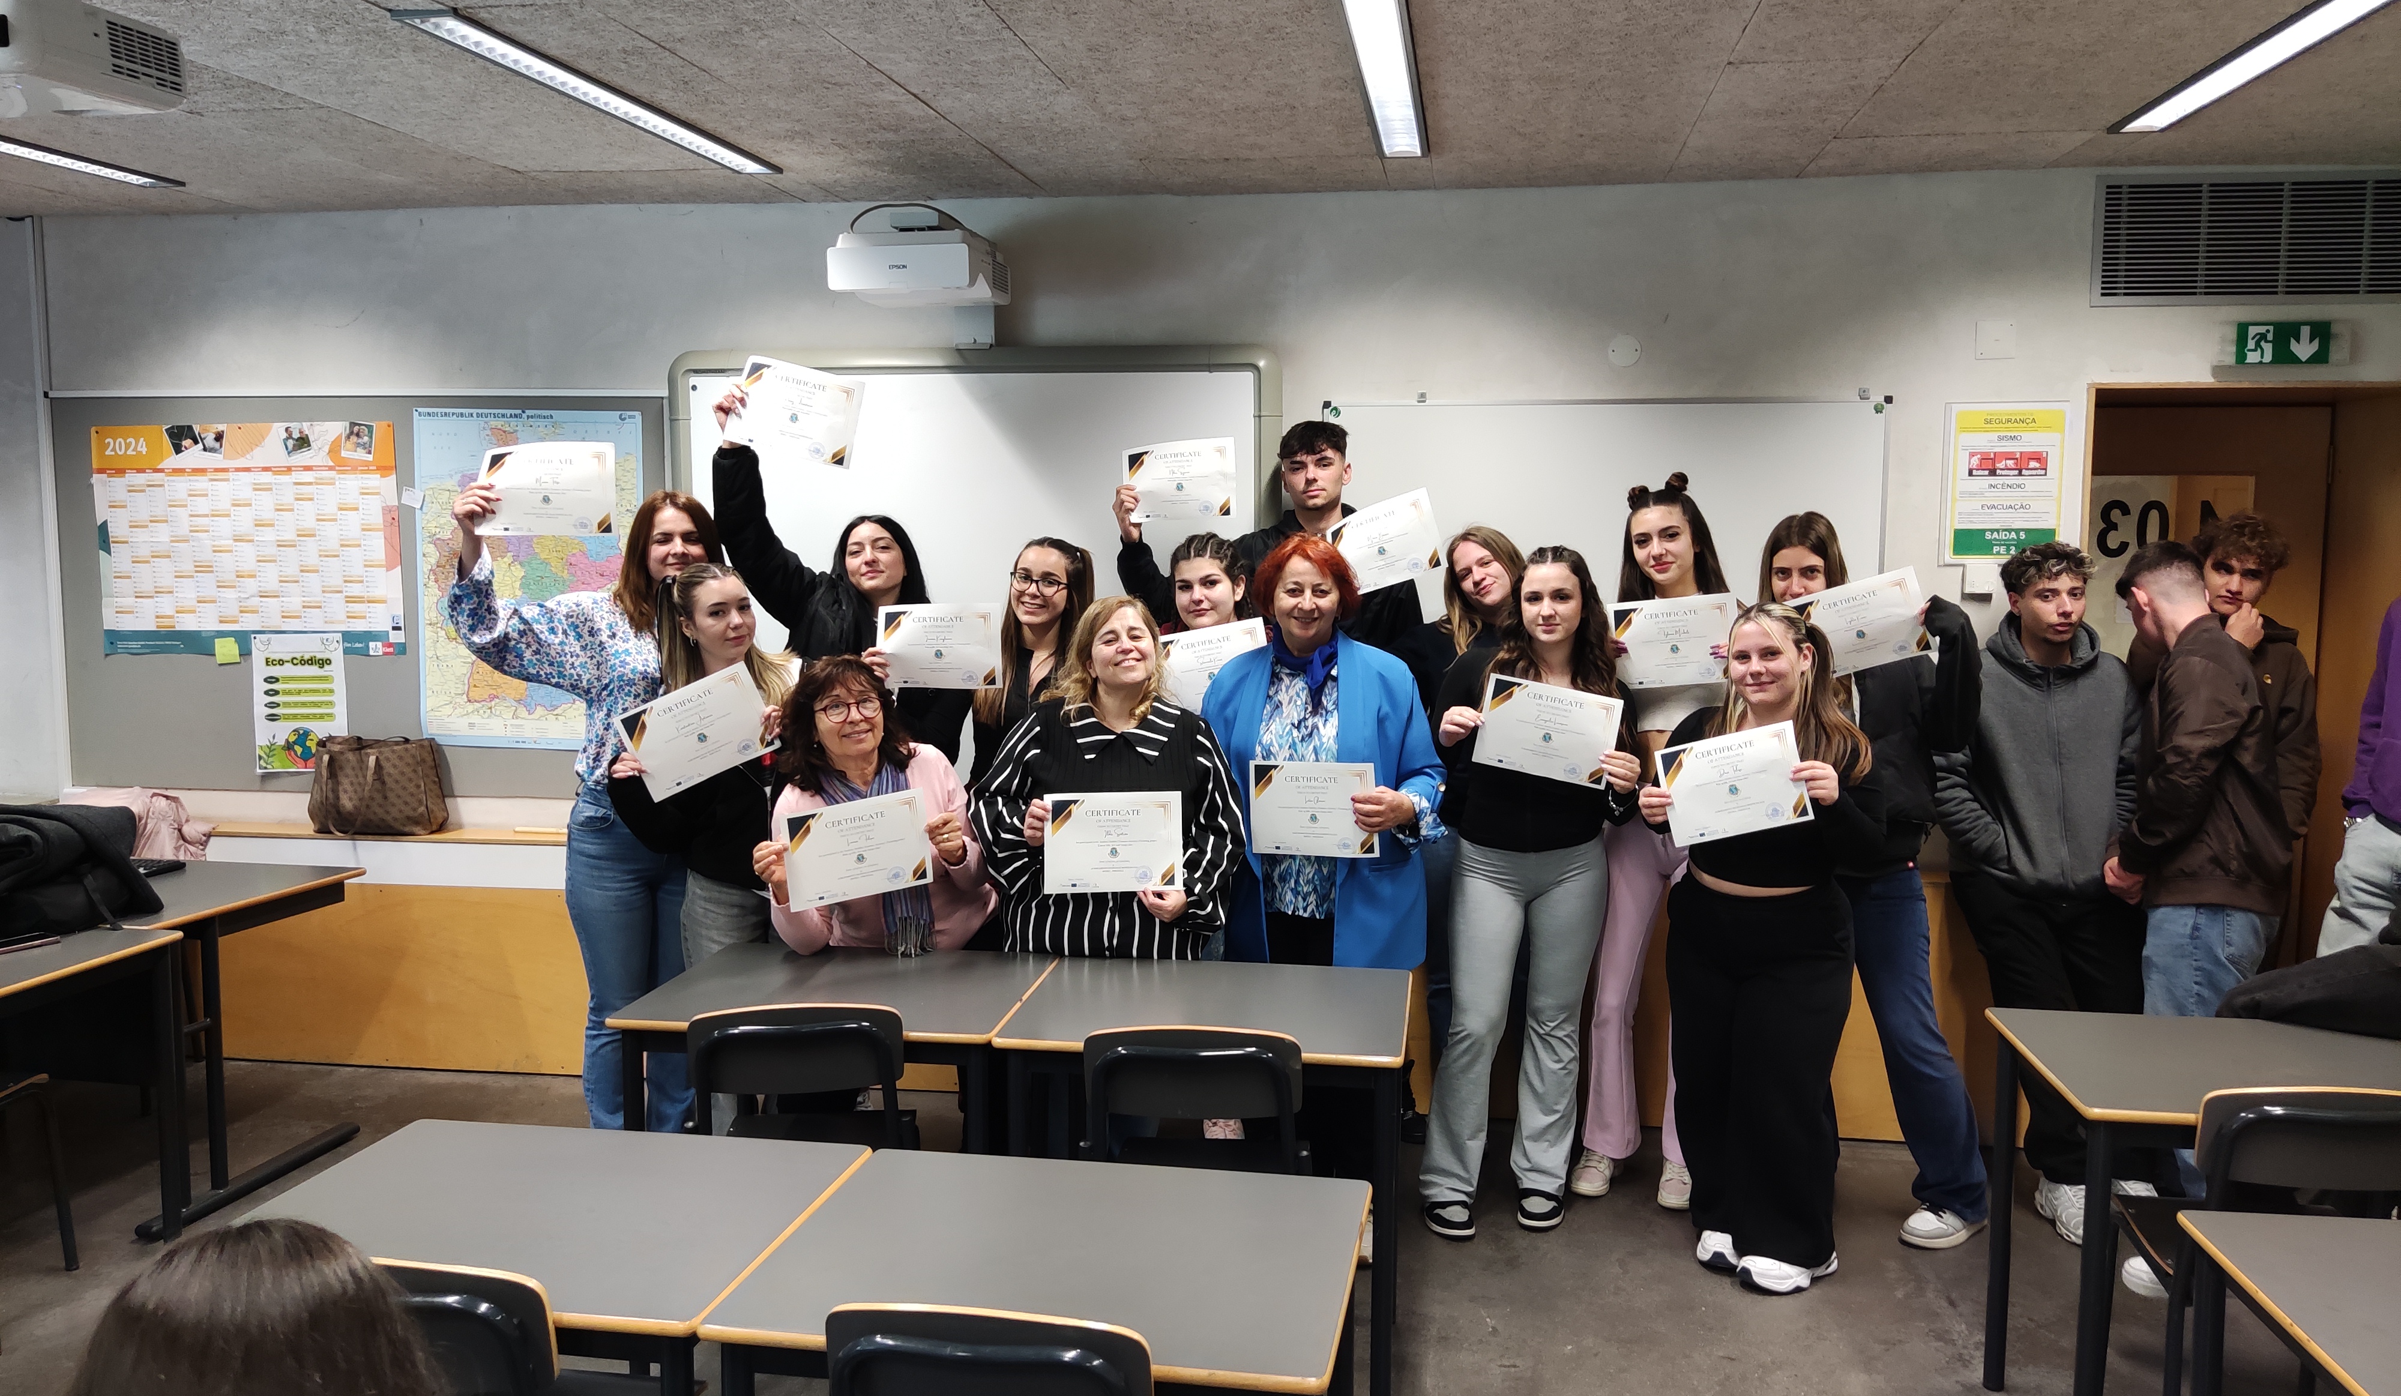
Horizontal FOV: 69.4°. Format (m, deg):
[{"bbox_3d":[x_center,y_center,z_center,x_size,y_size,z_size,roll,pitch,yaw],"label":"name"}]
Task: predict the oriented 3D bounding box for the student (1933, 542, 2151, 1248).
[{"bbox_3d":[2.031,0.430,4.204,0.480,1.620,0.440,2,6,20],"label":"student"}]

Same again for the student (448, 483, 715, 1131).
[{"bbox_3d":[-1.532,0.359,4.351,0.610,1.730,0.480,-1,6,-5],"label":"student"}]

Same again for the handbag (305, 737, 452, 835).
[{"bbox_3d":[-2.458,0.263,5.203,0.400,0.300,0.170,1,5,8],"label":"handbag"}]

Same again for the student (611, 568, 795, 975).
[{"bbox_3d":[-1.166,0.444,4.089,0.500,1.540,0.420,-1,5,-17],"label":"student"}]

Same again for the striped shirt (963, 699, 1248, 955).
[{"bbox_3d":[-0.207,0.324,3.863,0.570,0.660,0.360,1,6,6],"label":"striped shirt"}]

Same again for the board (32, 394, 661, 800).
[{"bbox_3d":[-2.566,-0.314,5.262,2.013,1.217,0.030,1,6,9],"label":"board"}]

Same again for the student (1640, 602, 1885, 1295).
[{"bbox_3d":[1.242,0.534,3.820,0.490,1.495,0.380,3,7,23],"label":"student"}]

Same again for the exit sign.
[{"bbox_3d":[2.783,-0.911,4.452,0.228,0.106,0.040,1,6,9],"label":"exit sign"}]

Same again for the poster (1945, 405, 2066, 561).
[{"bbox_3d":[2.092,-0.558,4.507,0.289,0.414,0.015,1,6,9],"label":"poster"}]

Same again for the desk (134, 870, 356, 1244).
[{"bbox_3d":[-2.942,0.856,4.468,1.250,0.740,0.720,1,6,9],"label":"desk"}]

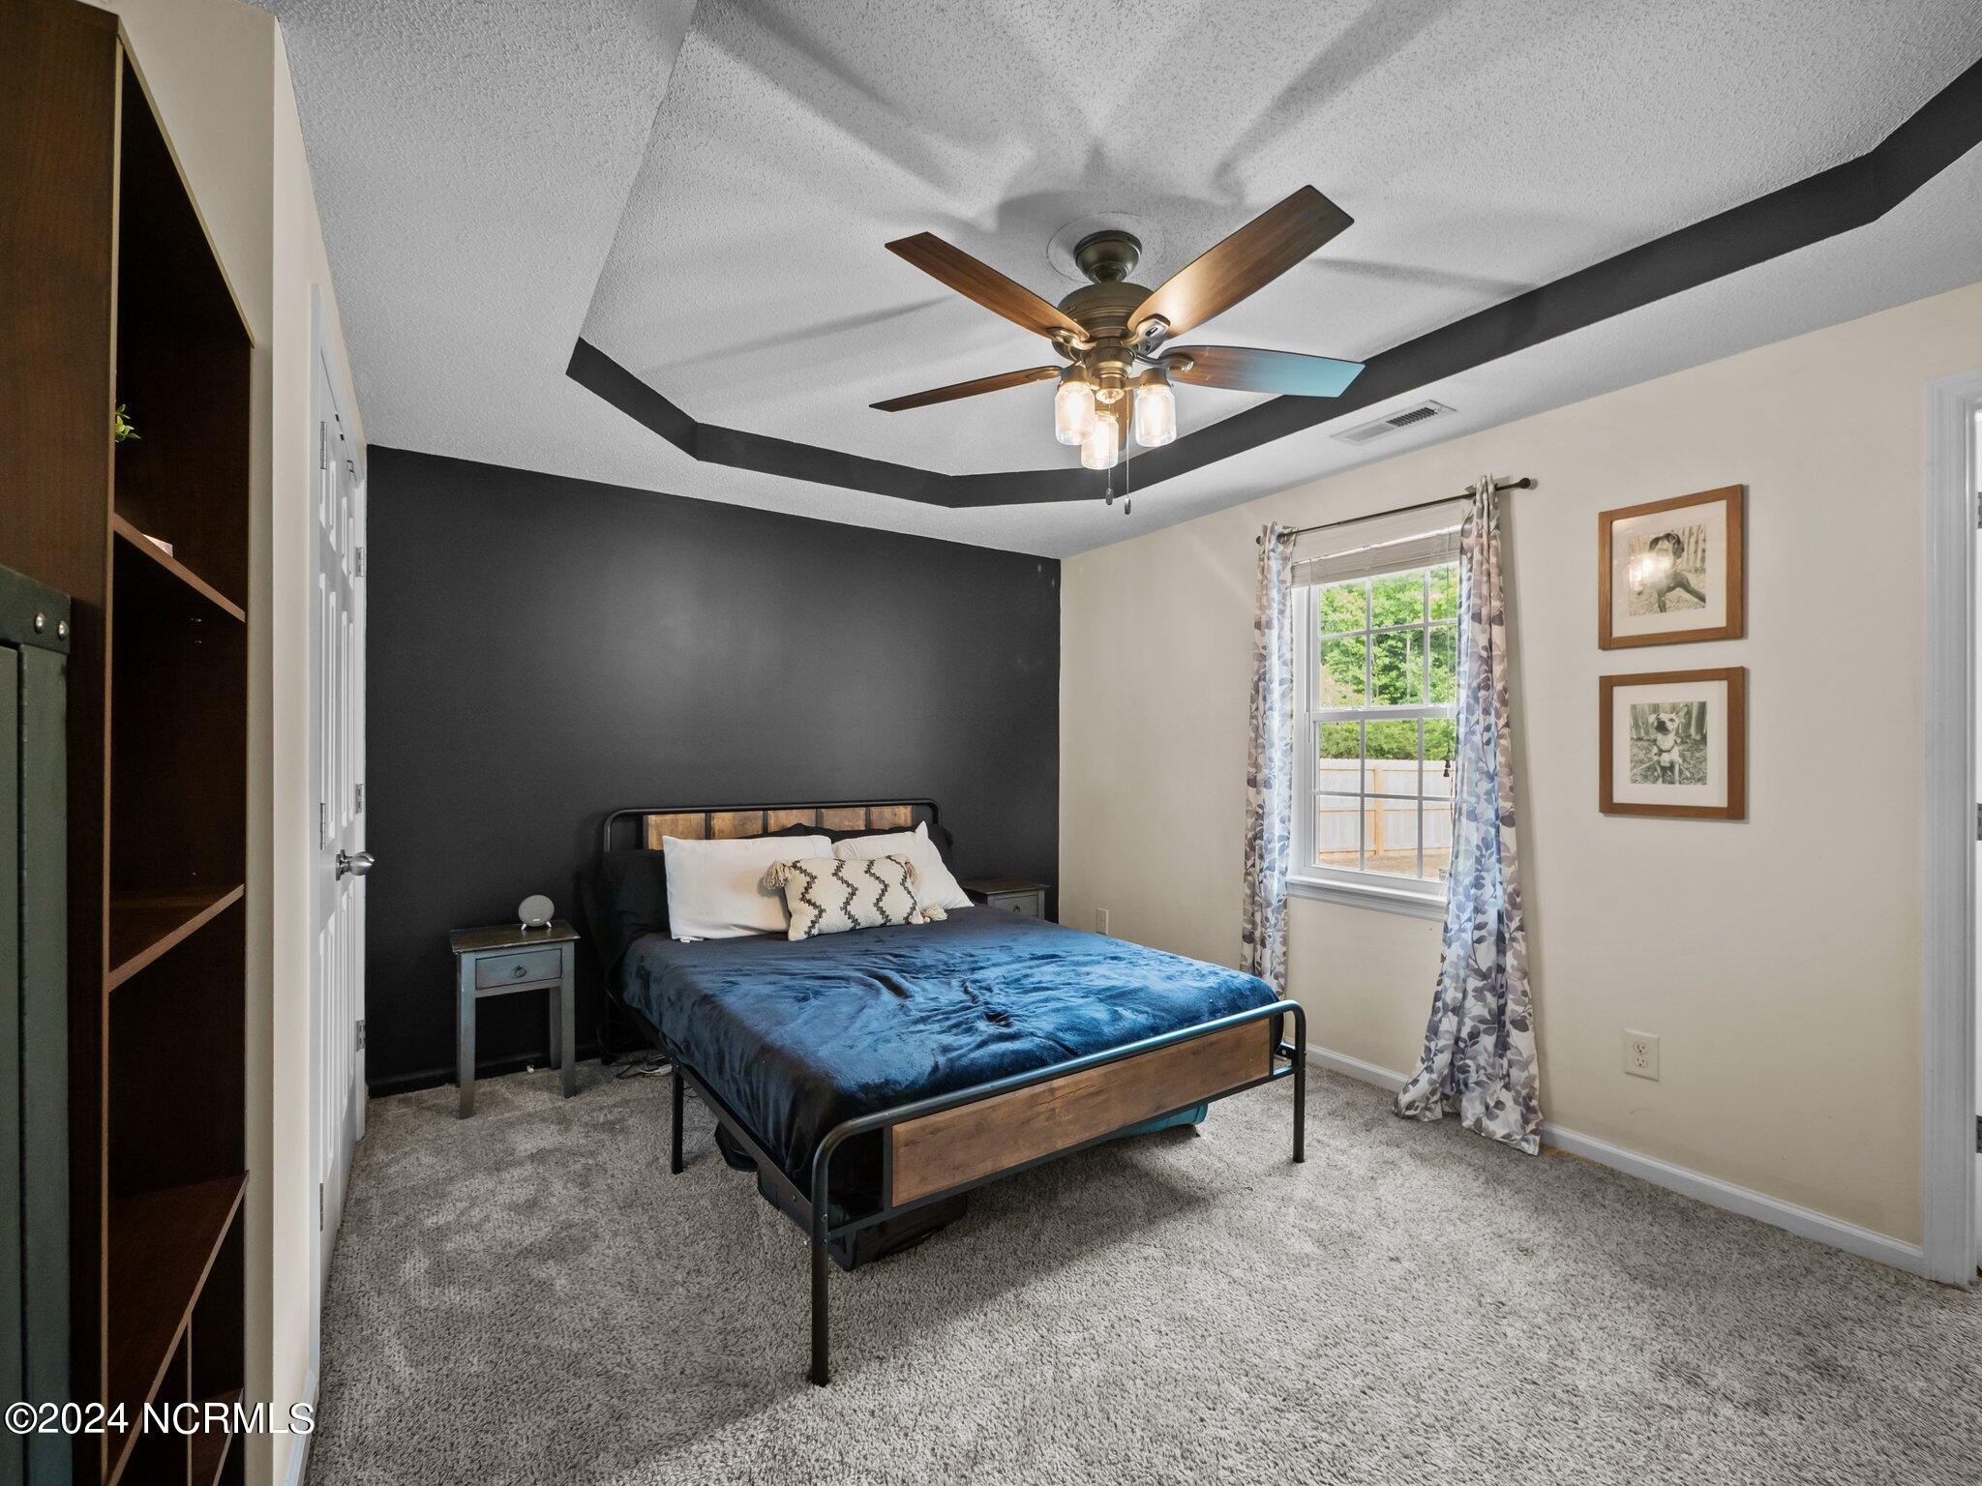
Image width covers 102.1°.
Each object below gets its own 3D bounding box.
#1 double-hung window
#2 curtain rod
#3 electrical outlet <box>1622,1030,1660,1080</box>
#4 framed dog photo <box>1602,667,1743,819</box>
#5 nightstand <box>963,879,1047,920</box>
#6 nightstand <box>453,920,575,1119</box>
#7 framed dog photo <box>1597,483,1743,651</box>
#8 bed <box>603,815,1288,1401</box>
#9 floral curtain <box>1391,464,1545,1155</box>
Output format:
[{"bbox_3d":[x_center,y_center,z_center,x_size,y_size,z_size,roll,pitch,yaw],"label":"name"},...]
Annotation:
[{"bbox_3d":[1.460,-0.055,3.003,0.110,1.360,0.770,0,0,-34],"label":"double-hung window"},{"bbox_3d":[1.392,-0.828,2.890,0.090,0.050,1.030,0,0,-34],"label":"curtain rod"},{"bbox_3d":[1.876,0.902,2.311,0.010,0.134,0.085,0,0,-34],"label":"electrical outlet"},{"bbox_3d":[1.906,0.004,2.258,0.020,0.405,0.330,0,0,-34],"label":"framed dog photo"},{"bbox_3d":[0.043,0.979,3.956,0.365,0.565,0.350,0,0,-34],"label":"nightstand"},{"bbox_3d":[-1.705,0.974,2.877,0.367,0.570,0.355,0,0,-34],"label":"nightstand"},{"bbox_3d":[1.905,-0.484,2.262,0.020,0.407,0.330,0,0,-34],"label":"framed dog photo"},{"bbox_3d":[-0.307,0.760,2.826,1.570,0.980,2.070,0,0,-35],"label":"bed"},{"bbox_3d":[1.546,0.197,2.603,0.160,2.110,0.430,0,0,-34],"label":"floral curtain"}]

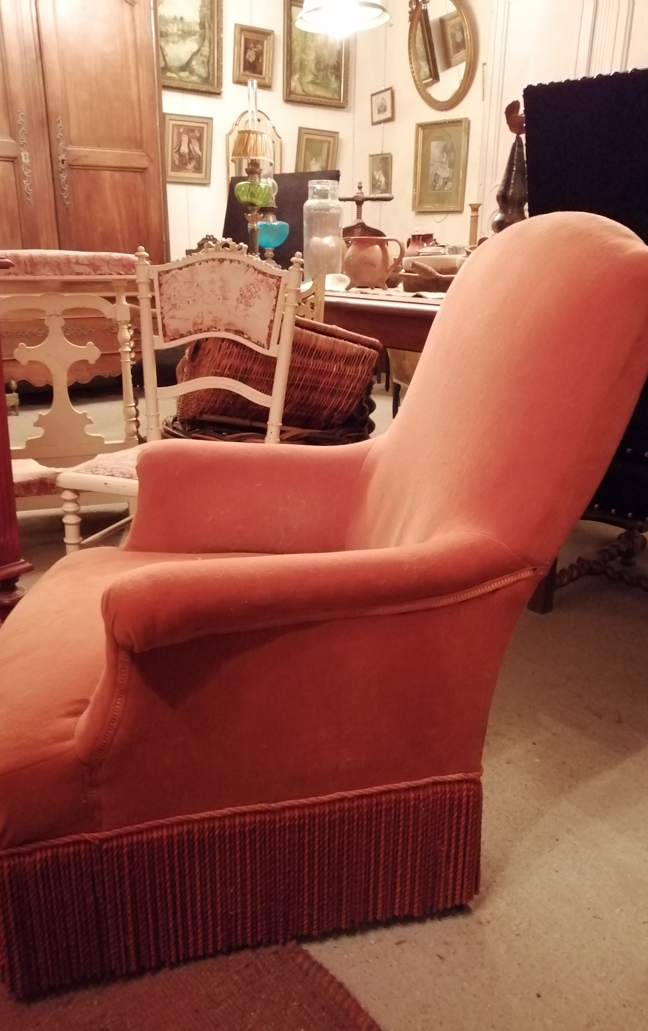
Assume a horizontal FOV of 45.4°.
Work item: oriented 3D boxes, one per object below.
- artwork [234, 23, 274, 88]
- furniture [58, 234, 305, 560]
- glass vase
[{"bbox_3d":[-0.462,-2.938,4.968,0.278,0.324,0.050,-11,29,-31],"label":"artwork"},{"bbox_3d":[-0.367,-0.207,1.947,0.475,0.914,0.510,8,20,19],"label":"furniture"},{"bbox_3d":[-0.004,-1.126,3.103,0.160,0.396,0.160,1,19,0],"label":"glass vase"}]

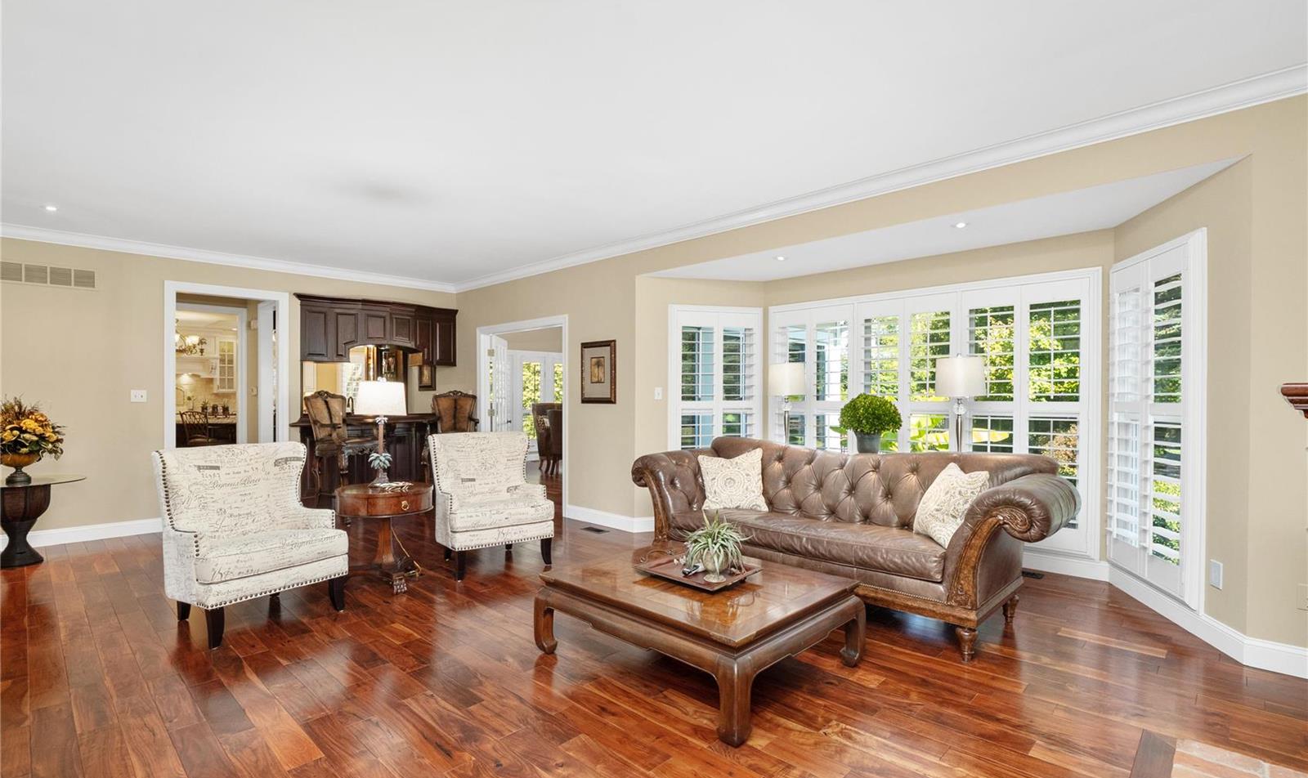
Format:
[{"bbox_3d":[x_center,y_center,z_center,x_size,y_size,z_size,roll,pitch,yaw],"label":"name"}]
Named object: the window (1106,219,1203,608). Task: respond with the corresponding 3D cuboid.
[{"bbox_3d":[3.050,0.182,3.582,0.100,2.070,1.016,0,0,15],"label":"window"}]

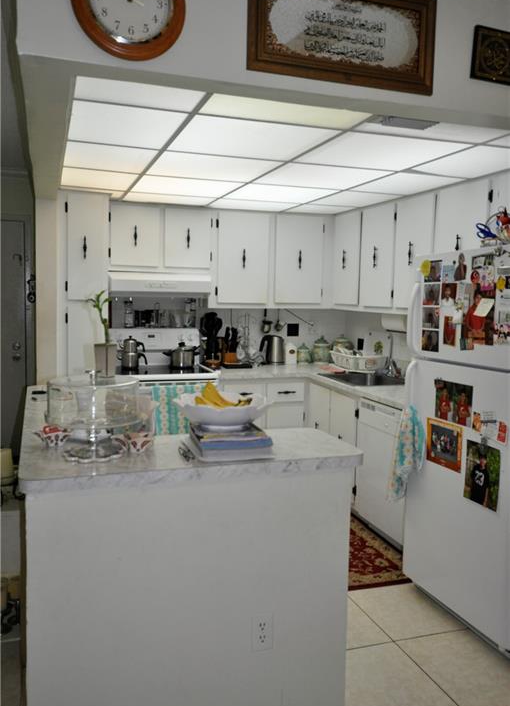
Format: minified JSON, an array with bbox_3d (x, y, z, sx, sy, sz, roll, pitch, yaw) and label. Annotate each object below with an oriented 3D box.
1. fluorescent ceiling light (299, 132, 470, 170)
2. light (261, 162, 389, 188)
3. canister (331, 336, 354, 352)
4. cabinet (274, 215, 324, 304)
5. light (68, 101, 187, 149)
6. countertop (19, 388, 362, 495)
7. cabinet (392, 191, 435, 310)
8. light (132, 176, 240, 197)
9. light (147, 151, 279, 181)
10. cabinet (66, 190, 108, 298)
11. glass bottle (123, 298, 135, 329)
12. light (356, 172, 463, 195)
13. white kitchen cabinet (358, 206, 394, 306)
[{"bbox_3d":[0.553,-0.904,2.692,0.591,0.040,0.586,-1,6,-19],"label":"fluorescent ceiling light"},{"bbox_3d":[0.355,-0.964,3.261,0.591,0.040,0.586,-1,6,-19],"label":"light"},{"bbox_3d":[0.756,-0.036,5.125,0.190,0.255,0.190,-1,6,-19],"label":"canister"},{"bbox_3d":[0.304,-0.742,4.862,0.440,0.720,0.320,-1,6,-19],"label":"cabinet"},{"bbox_3d":[-0.512,-0.901,2.352,0.400,0.050,0.600,-1,6,-19],"label":"light"},{"bbox_3d":[-0.400,0.265,2.472,1.020,0.043,1.630,-1,6,-19],"label":"countertop"},{"bbox_3d":[1.130,-0.617,3.762,0.320,0.715,0.425,-1,6,-19],"label":"cabinet"},{"bbox_3d":[-0.422,-1.031,3.667,0.600,0.050,0.600,-1,6,-19],"label":"light"},{"bbox_3d":[-0.222,-0.955,3.061,0.591,0.040,0.586,-1,6,-19],"label":"light"},{"bbox_3d":[-1.176,-0.712,4.139,0.305,0.695,0.570,-1,6,-19],"label":"cabinet"},{"bbox_3d":[-0.964,-0.296,4.590,0.070,0.207,0.070,-1,6,-19],"label":"glass bottle"},{"bbox_3d":[0.850,-0.990,3.462,0.440,0.050,0.600,-1,6,-19],"label":"light"},{"bbox_3d":[0.985,-0.659,4.180,0.320,0.710,0.475,-1,6,-19],"label":"white kitchen cabinet"}]

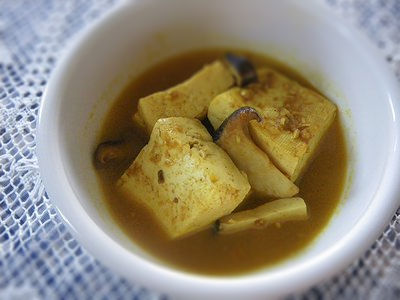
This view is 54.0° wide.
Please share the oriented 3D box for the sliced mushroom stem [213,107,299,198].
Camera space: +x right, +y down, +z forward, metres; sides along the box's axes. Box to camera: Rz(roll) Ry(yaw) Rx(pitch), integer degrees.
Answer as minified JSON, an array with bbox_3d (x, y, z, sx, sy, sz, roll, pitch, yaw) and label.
[{"bbox_3d":[0.028,0.001,0.194,0.024,0.010,0.045,-32,87,10],"label":"sliced mushroom stem"}]

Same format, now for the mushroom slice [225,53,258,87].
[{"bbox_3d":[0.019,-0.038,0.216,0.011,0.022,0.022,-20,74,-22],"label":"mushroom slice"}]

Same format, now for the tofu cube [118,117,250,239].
[{"bbox_3d":[-0.008,0.015,0.198,0.044,0.029,0.042,-40,74,-4],"label":"tofu cube"}]

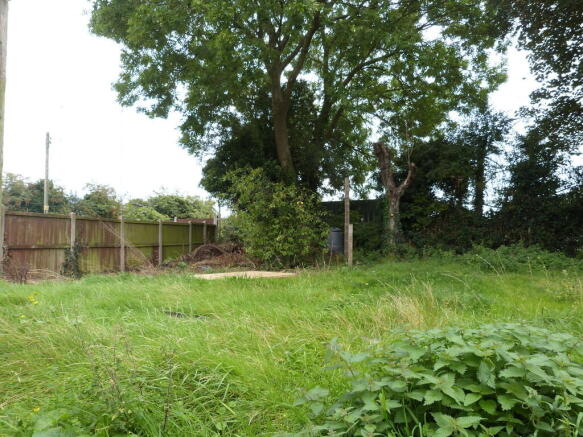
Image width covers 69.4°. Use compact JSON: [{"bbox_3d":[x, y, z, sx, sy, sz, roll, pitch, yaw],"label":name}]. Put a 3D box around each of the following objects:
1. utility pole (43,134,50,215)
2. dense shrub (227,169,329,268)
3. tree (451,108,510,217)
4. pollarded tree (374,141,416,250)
[{"bbox_3d":[-16.624,-1.683,28.601,0.360,8.270,0.320,0,-3,0],"label":"utility pole"},{"bbox_3d":[-0.533,-0.024,16.017,3.800,3.650,3.200,0,-3,0],"label":"dense shrub"},{"bbox_3d":[10.826,-2.106,24.116,3.600,8.330,3.400,0,-3,0],"label":"tree"},{"bbox_3d":[4.707,-0.842,19.055,1.900,5.360,1.400,0,-3,0],"label":"pollarded tree"}]

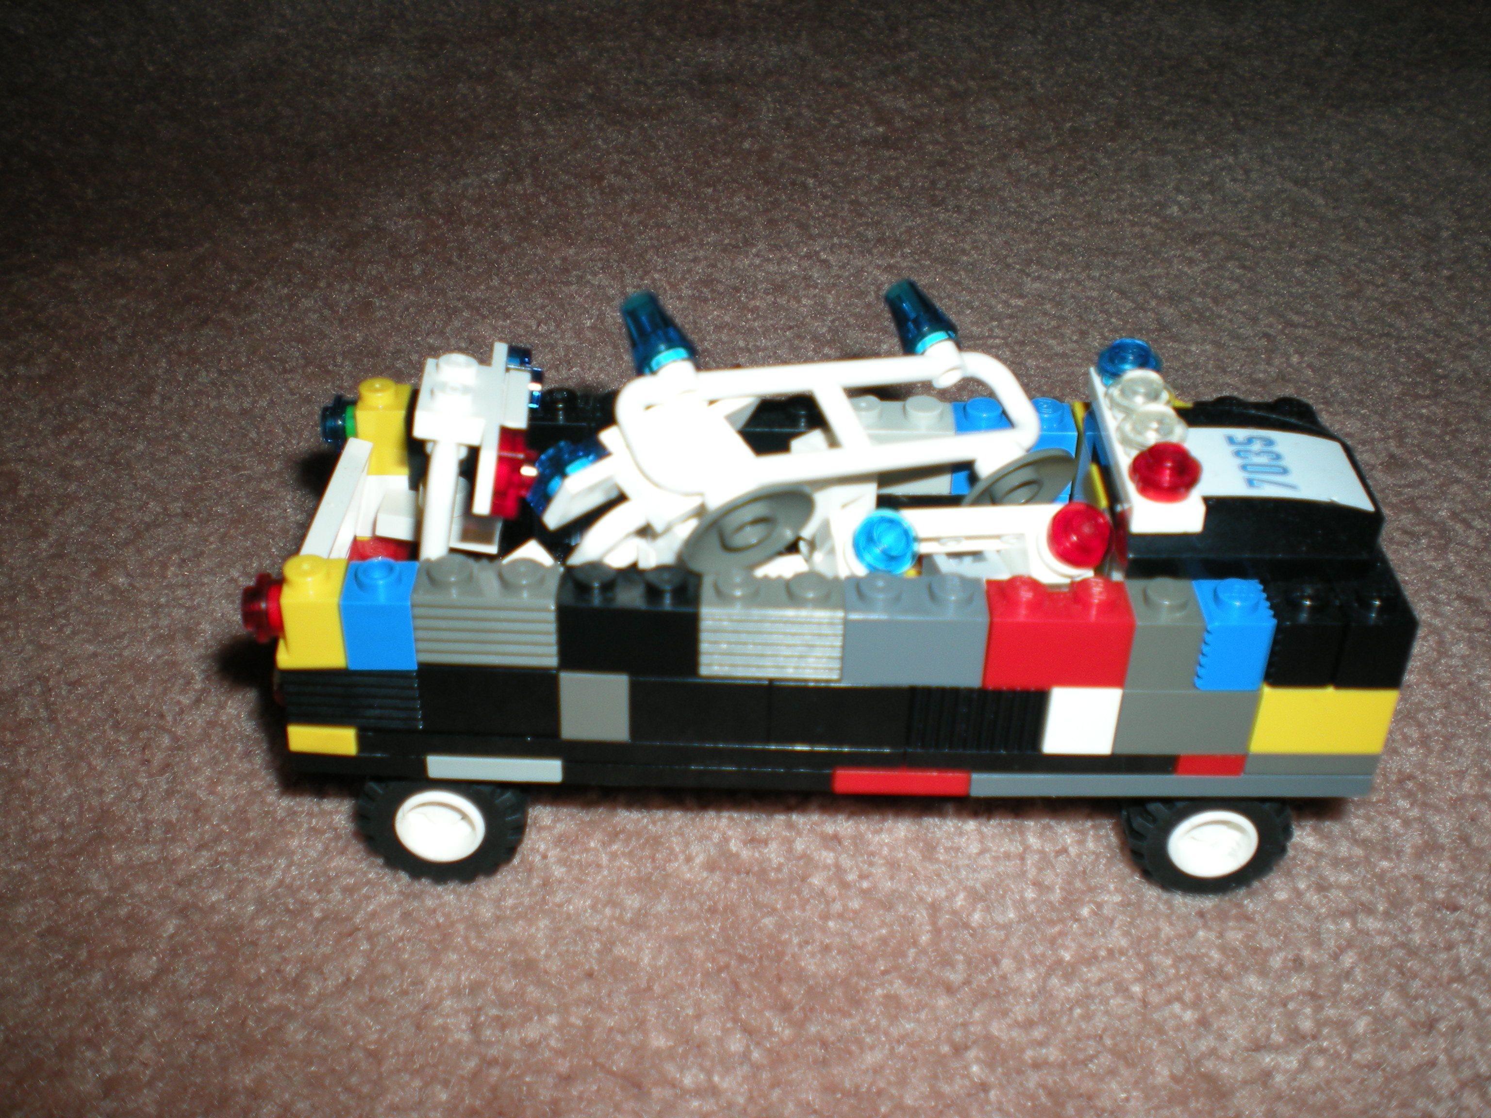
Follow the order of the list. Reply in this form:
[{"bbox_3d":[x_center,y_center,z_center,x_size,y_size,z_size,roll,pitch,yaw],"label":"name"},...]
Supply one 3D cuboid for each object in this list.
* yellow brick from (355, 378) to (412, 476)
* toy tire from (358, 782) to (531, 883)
[{"bbox_3d":[-0.048,-0.018,0.218,0.008,0.011,0.008,1,35,0],"label":"yellow brick"},{"bbox_3d":[-0.038,0.030,0.208,0.021,0.021,0.012,1,35,0],"label":"toy tire"}]

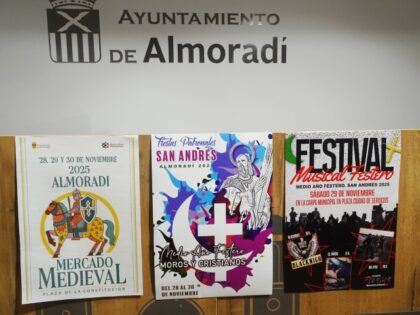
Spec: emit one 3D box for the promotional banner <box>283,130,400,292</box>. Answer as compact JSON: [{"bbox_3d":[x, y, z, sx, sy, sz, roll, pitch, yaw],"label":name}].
[{"bbox_3d":[0.343,0.146,0.759,0.300,0.424,0.010,-1,5,-3],"label":"promotional banner"}]

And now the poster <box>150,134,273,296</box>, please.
[{"bbox_3d":[0.010,0.152,0.740,0.300,0.424,0.010,-1,4,-3],"label":"poster"}]

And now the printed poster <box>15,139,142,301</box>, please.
[{"bbox_3d":[-0.327,0.157,0.740,0.300,0.424,0.010,-1,3,-5],"label":"printed poster"}]

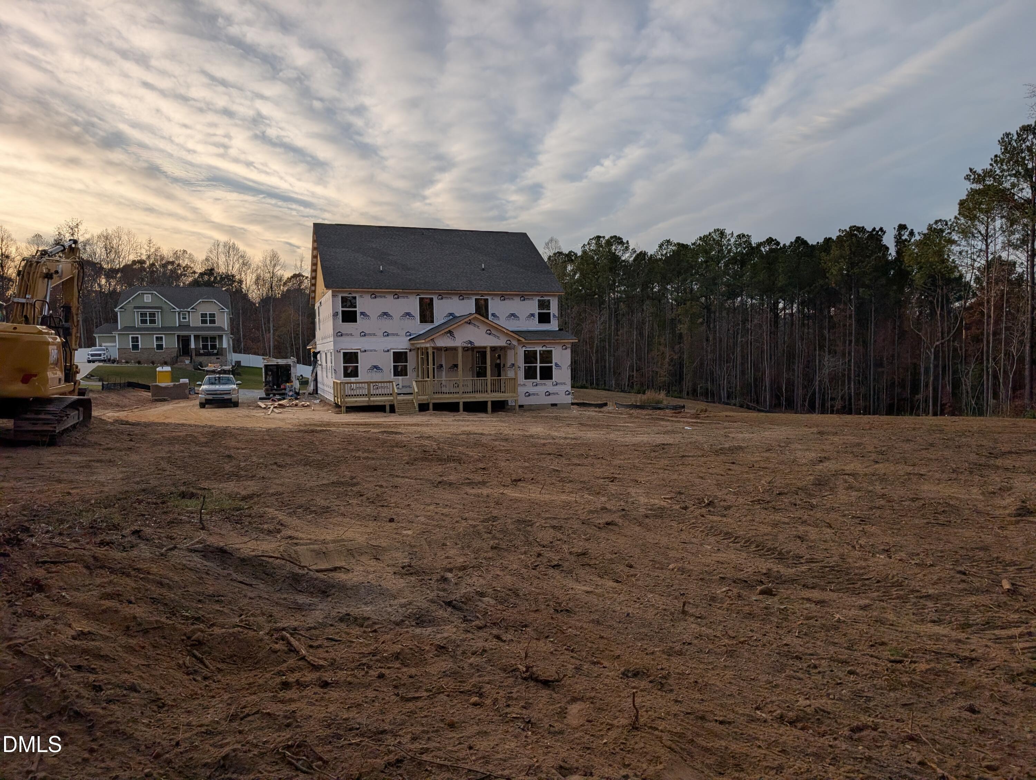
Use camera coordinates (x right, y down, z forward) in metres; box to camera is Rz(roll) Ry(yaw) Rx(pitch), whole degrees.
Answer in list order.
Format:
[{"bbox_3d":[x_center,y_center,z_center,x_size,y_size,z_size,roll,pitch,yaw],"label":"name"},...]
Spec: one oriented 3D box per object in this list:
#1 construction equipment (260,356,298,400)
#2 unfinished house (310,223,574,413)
[{"bbox_3d":[-19.228,-1.085,58.351,2.200,2.900,6.000,-1,3,-13],"label":"construction equipment"},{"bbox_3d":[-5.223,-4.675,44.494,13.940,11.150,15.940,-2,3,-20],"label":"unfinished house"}]

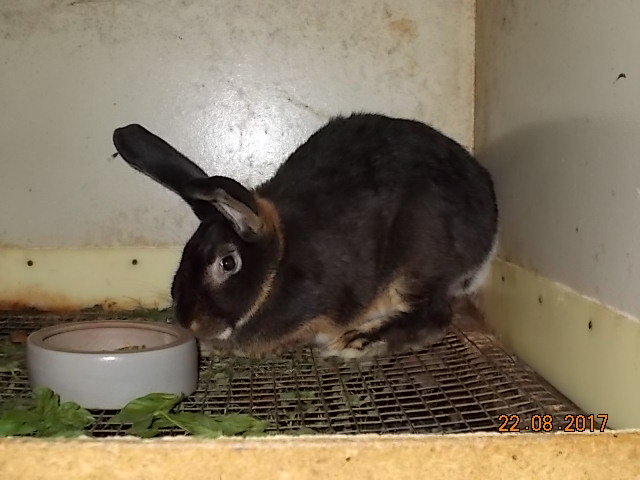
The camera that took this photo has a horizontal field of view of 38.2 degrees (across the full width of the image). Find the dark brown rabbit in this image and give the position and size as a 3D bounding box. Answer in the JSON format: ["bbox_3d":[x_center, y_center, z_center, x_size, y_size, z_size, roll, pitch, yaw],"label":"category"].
[{"bbox_3d":[-0.010,-0.014,0.989,0.400,0.242,0.180,-2,6,-15],"label":"dark brown rabbit"}]

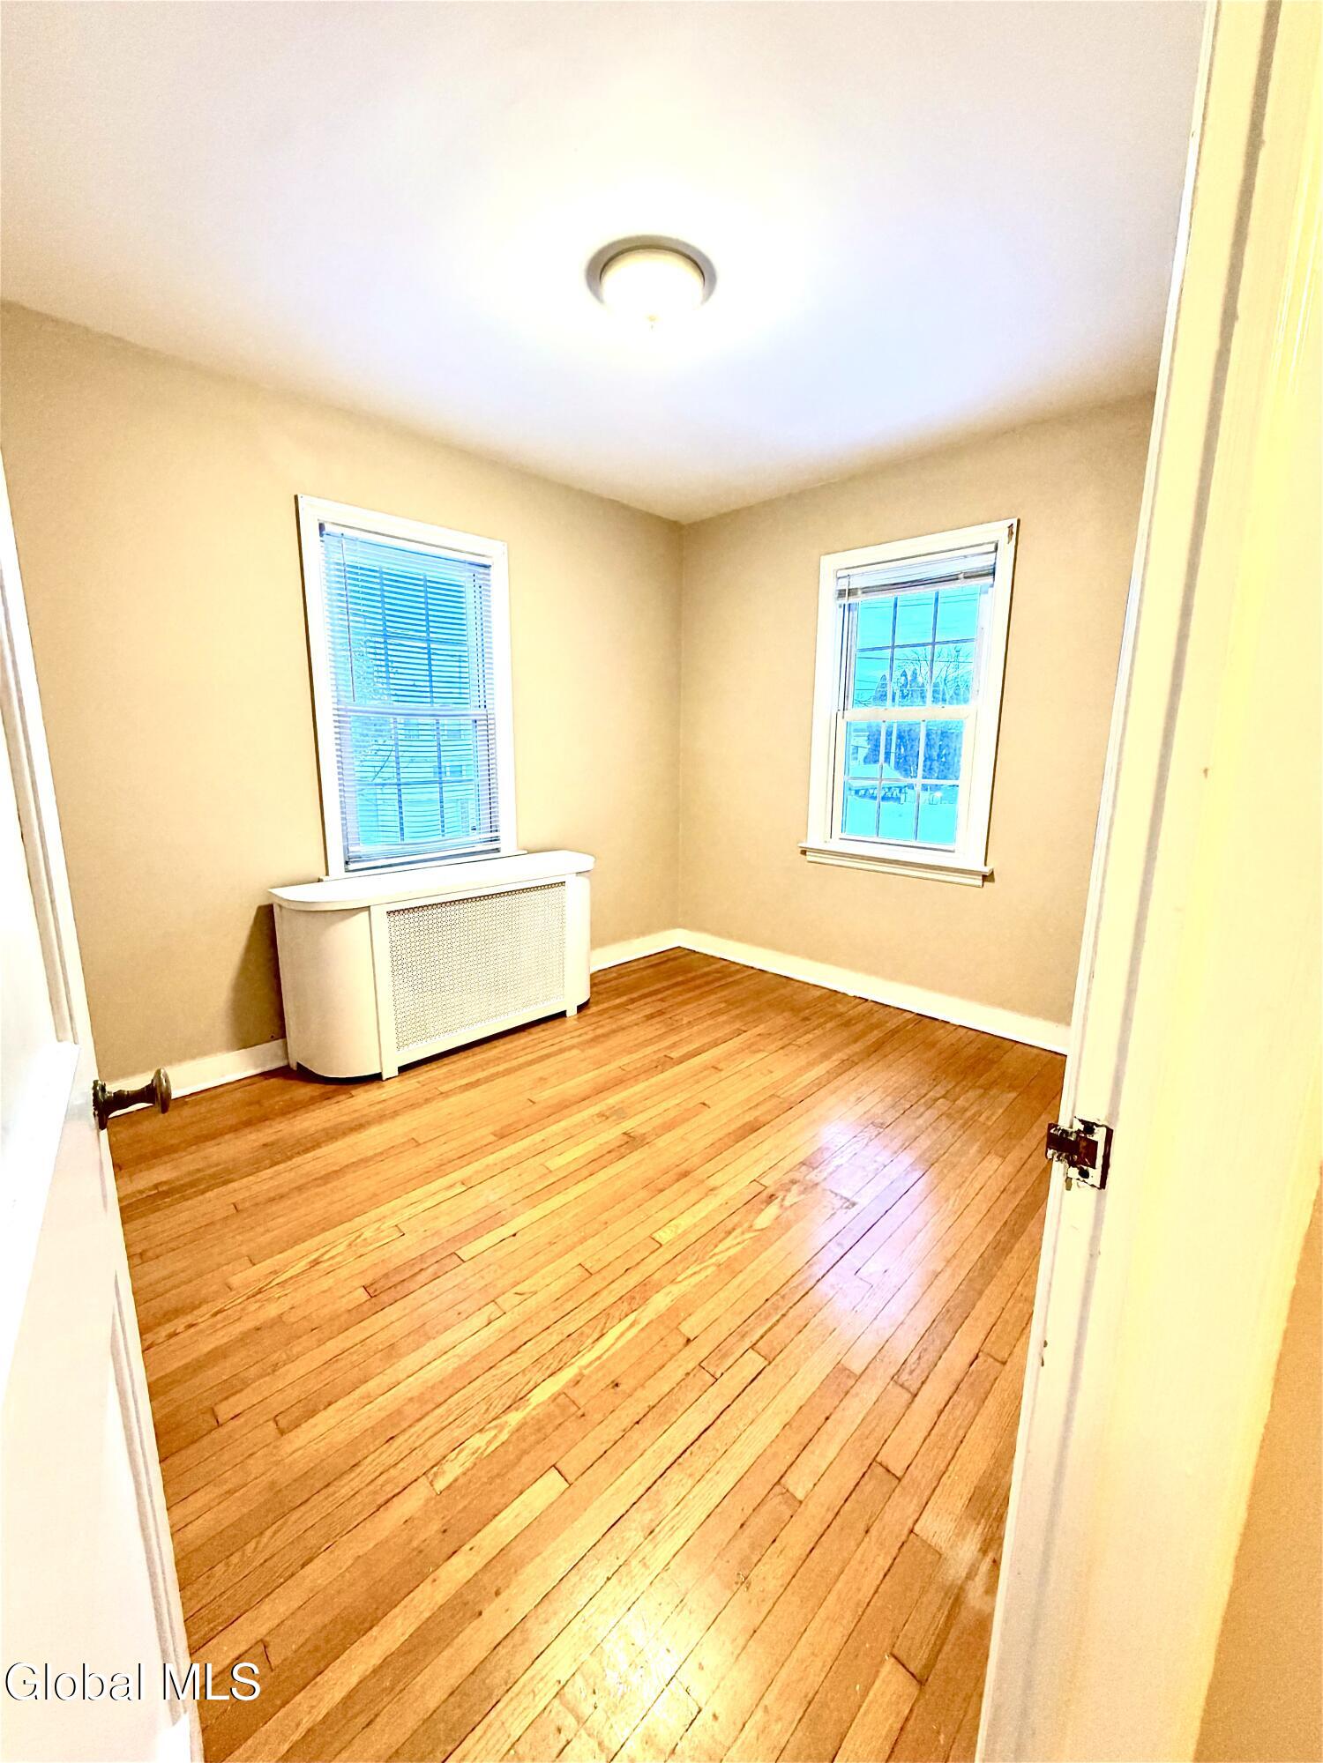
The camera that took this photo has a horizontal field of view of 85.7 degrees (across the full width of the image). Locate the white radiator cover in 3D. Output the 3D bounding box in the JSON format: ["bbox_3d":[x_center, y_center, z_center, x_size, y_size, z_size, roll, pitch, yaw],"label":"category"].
[{"bbox_3d":[-0.840,0.316,3.060,0.409,0.711,1.370,11,15,43],"label":"white radiator cover"}]

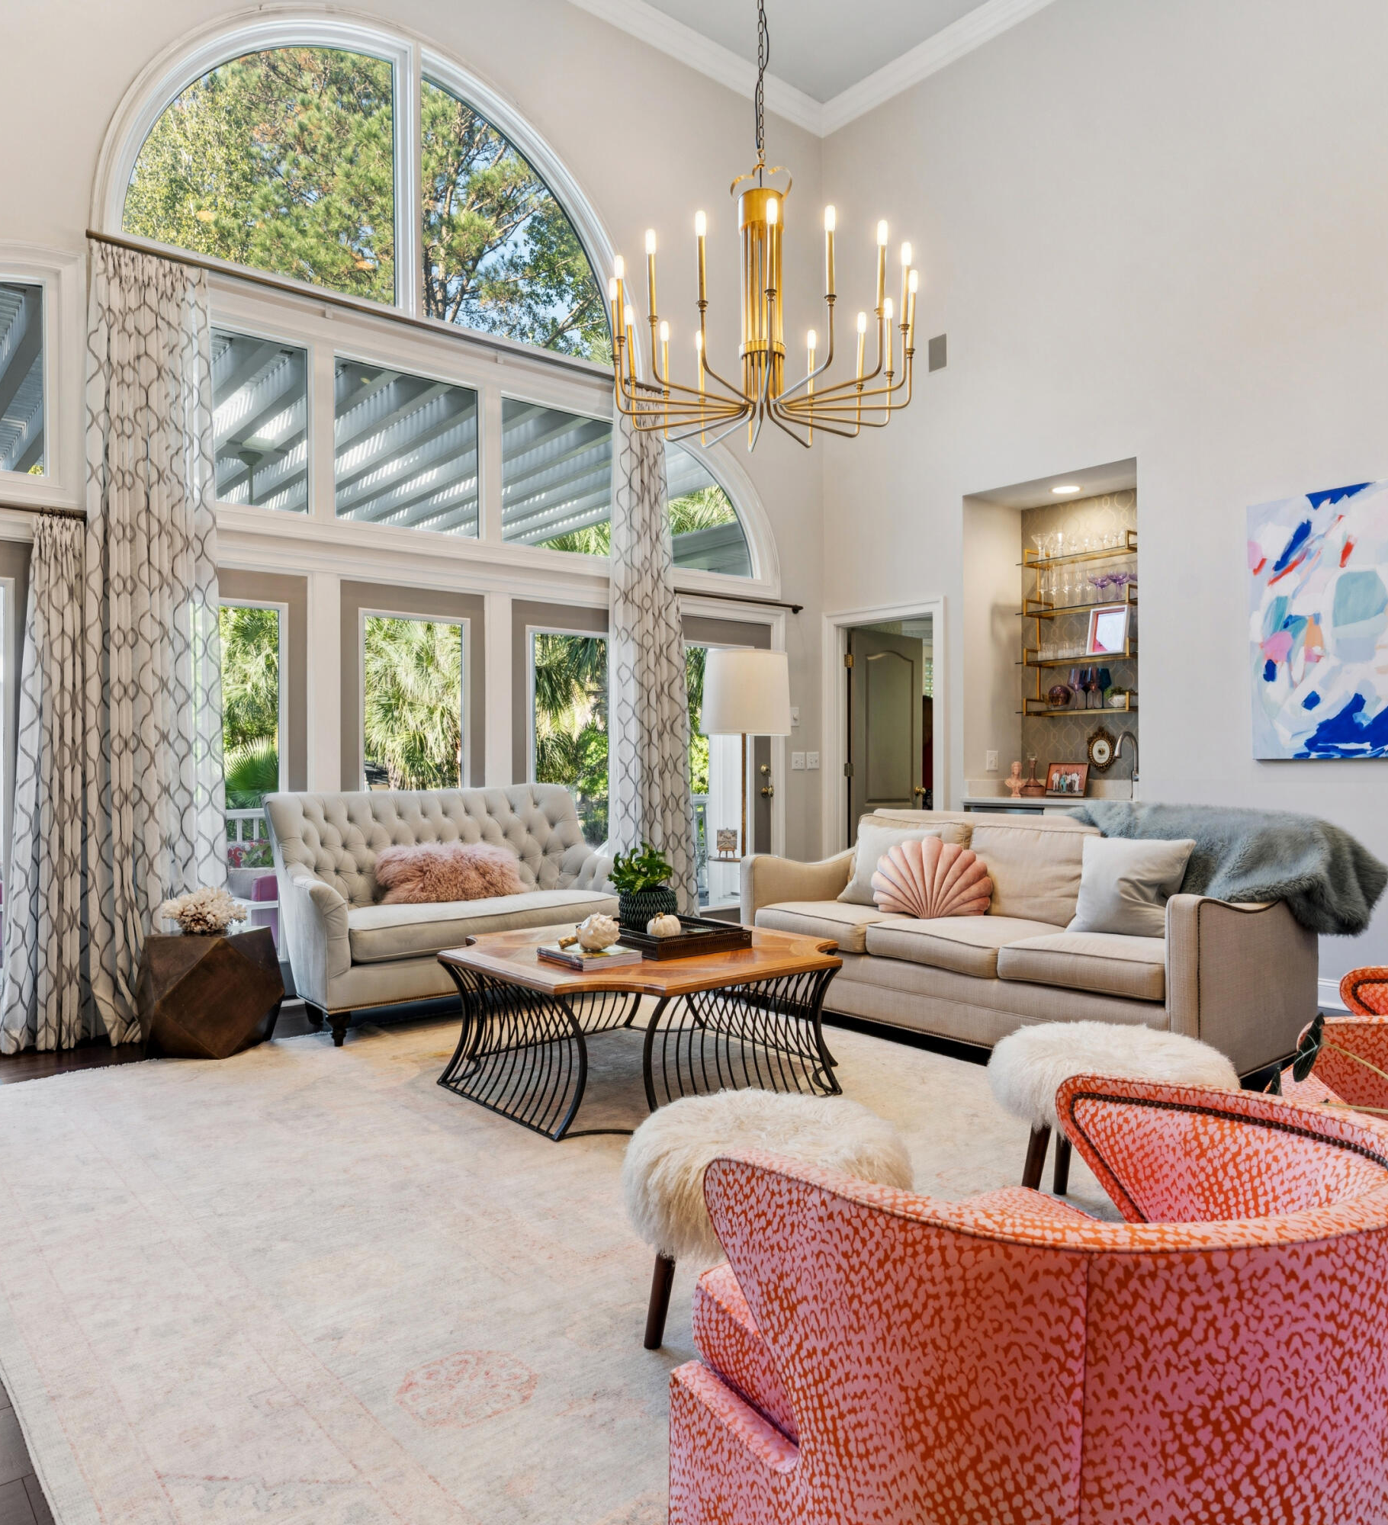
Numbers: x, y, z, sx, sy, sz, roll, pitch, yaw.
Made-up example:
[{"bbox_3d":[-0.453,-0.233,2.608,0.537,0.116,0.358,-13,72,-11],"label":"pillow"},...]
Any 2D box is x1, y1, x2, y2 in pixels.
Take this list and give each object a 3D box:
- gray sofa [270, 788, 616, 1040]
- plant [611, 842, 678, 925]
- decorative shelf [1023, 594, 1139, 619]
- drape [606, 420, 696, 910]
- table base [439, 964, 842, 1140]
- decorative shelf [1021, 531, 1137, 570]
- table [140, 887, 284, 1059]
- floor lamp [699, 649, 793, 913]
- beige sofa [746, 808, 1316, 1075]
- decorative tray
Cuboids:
[{"bbox_3d":[-1.052,0.630,5.152,1.700,1.010,0.780,0,0,-41],"label":"gray sofa"},{"bbox_3d":[-0.190,0.480,4.100,0.240,0.350,0.240,0,0,0],"label":"plant"},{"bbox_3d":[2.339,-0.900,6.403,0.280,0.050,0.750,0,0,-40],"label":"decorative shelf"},{"bbox_3d":[-0.244,-0.525,6.315,0.580,3.320,0.160,0,0,-40],"label":"drape"},{"bbox_3d":[-0.190,0.927,3.929,1.210,0.415,1.250,0,0,-40],"label":"table base"},{"bbox_3d":[2.350,-1.245,6.451,0.270,0.110,0.760,0,0,-40],"label":"decorative shelf"},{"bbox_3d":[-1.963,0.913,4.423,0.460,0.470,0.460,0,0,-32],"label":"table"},{"bbox_3d":[0.243,0.291,5.399,0.440,1.700,0.440,0,0,0],"label":"floor lamp"},{"bbox_3d":[1.252,0.690,4.422,0.960,0.890,2.040,0,0,-41],"label":"beige sofa"},{"bbox_3d":[-0.107,0.640,4.000,0.450,0.065,0.480,0,0,-40],"label":"decorative tray"}]

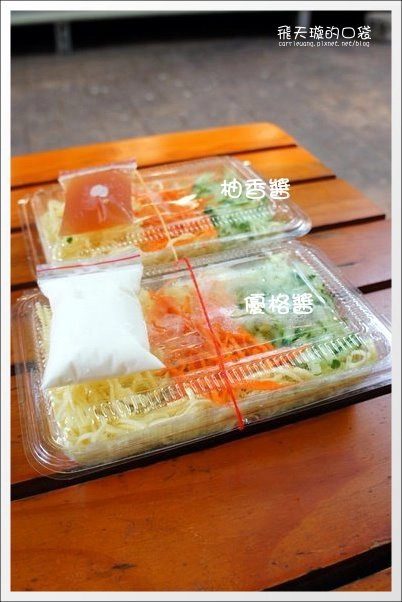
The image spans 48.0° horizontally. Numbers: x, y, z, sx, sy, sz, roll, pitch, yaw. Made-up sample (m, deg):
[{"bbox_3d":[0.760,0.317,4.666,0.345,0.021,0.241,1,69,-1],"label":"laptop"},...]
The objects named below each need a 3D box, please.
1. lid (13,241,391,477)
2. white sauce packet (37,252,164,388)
[{"bbox_3d":[0.003,0.020,0.270,0.210,0.043,0.137,-12,42,-13],"label":"lid"},{"bbox_3d":[-0.057,0.002,0.246,0.065,0.018,0.093,-12,42,-13],"label":"white sauce packet"}]

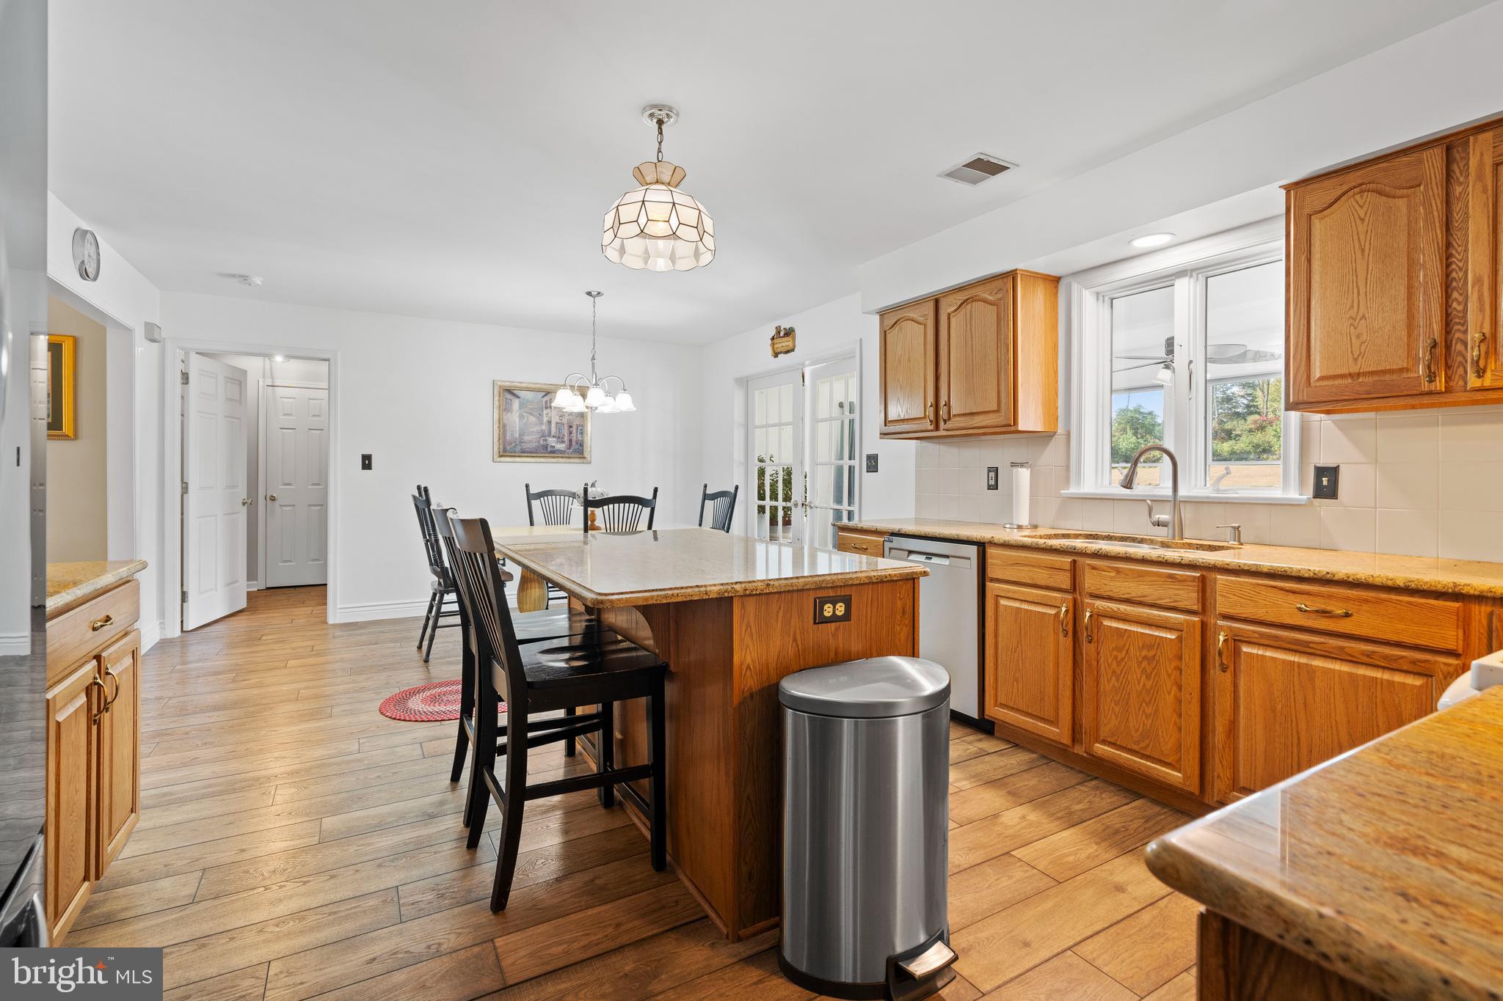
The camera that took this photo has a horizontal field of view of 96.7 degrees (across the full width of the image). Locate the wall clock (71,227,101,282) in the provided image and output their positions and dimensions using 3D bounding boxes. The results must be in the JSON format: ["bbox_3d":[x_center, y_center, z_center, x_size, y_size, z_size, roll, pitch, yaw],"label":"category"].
[{"bbox_3d":[-3.363,-1.253,3.378,0.050,0.260,0.260,0,2,-30],"label":"wall clock"}]

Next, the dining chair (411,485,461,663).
[{"bbox_3d":[-1.883,0.450,4.376,0.590,1.070,0.490,0,2,-30],"label":"dining chair"}]

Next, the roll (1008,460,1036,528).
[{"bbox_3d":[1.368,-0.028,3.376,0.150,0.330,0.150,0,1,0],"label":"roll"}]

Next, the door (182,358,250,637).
[{"bbox_3d":[-4.264,-0.051,5.340,0.045,2.030,0.880,0,1,-16],"label":"door"}]

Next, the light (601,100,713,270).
[{"bbox_3d":[-0.324,-1.129,2.375,0.410,0.490,0.410,0,1,0],"label":"light"}]

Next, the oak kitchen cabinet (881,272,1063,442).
[{"bbox_3d":[1.141,-0.735,3.666,0.310,0.767,0.990,0,1,-30],"label":"oak kitchen cabinet"}]

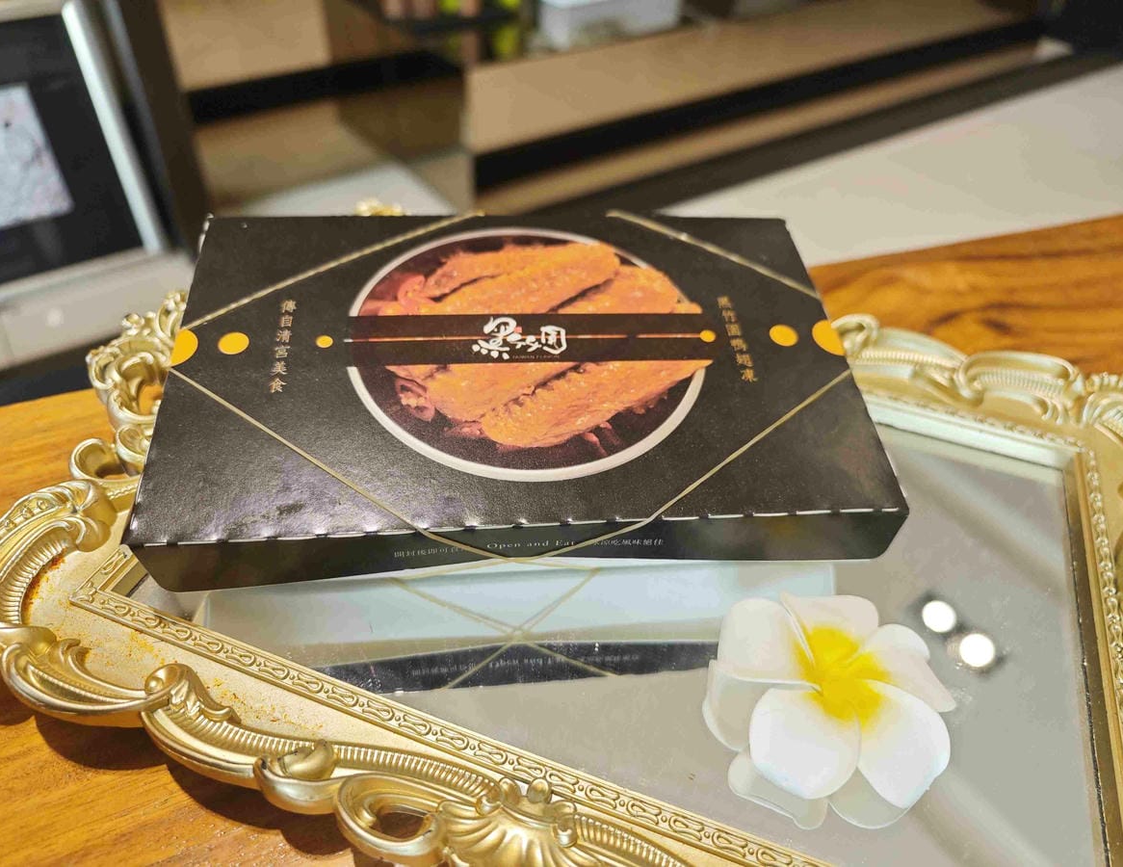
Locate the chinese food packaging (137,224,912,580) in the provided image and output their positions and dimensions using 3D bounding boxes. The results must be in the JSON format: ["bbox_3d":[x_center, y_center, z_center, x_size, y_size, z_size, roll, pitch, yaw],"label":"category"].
[{"bbox_3d":[-0.014,-0.016,0.271,0.220,0.041,0.135,-2,54,-7],"label":"chinese food packaging"}]

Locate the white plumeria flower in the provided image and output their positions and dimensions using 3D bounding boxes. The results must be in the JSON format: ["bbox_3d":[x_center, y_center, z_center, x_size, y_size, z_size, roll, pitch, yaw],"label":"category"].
[{"bbox_3d":[0.075,0.071,0.218,0.067,0.026,0.066,2,45,-2],"label":"white plumeria flower"}]

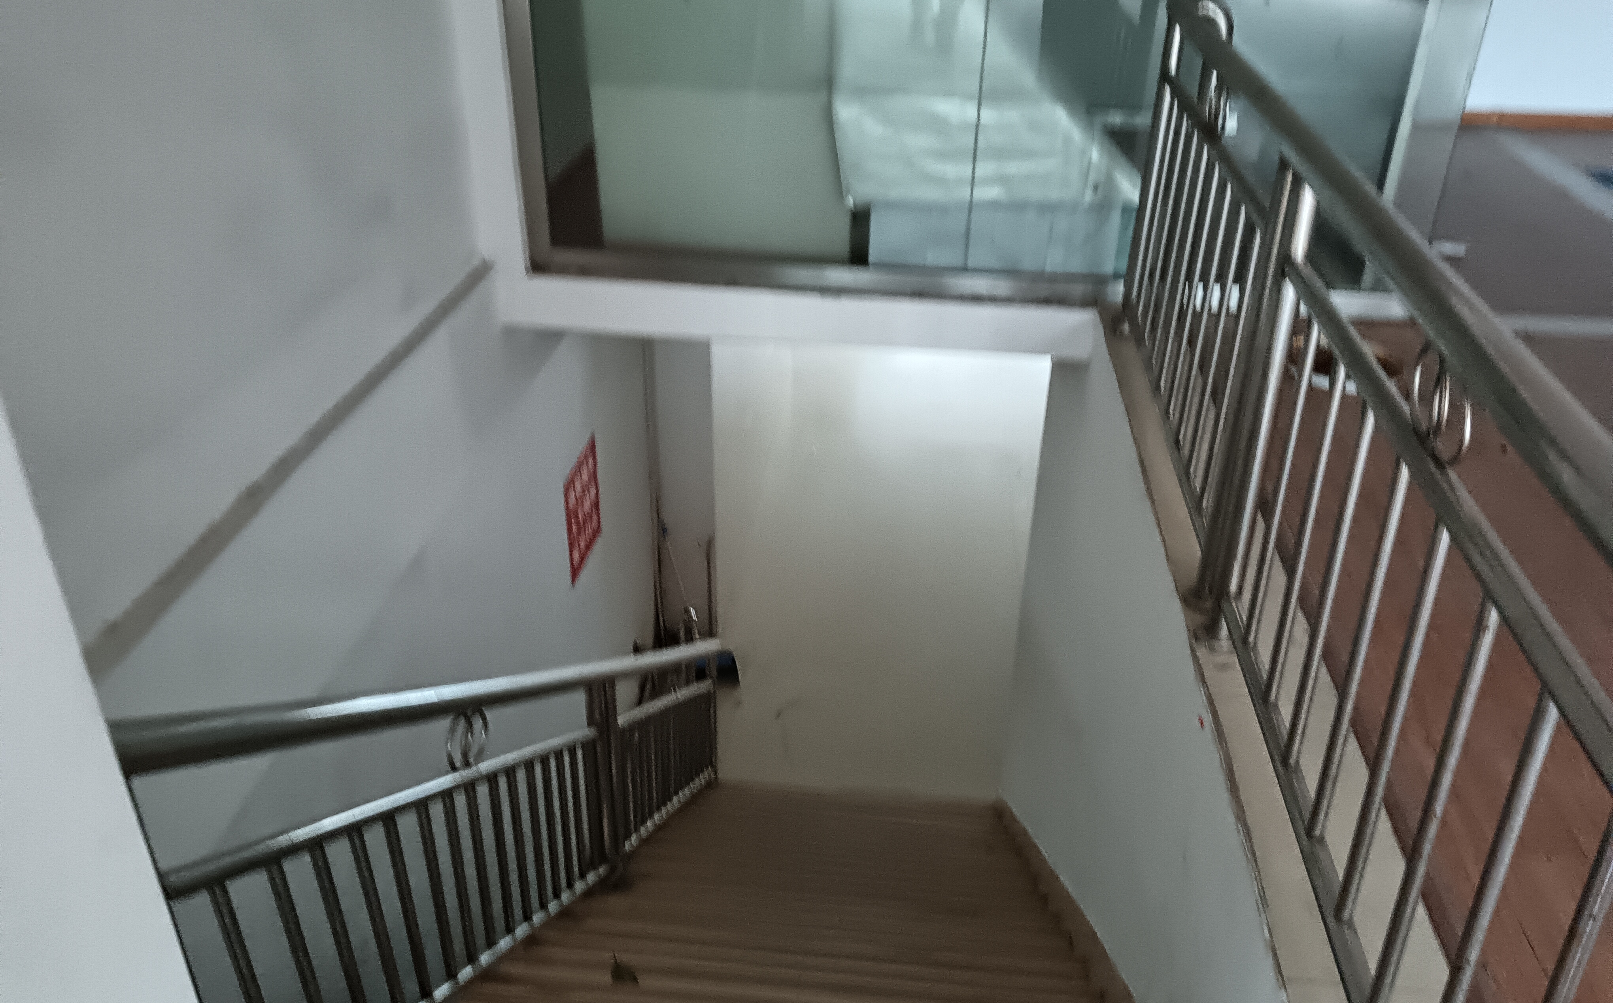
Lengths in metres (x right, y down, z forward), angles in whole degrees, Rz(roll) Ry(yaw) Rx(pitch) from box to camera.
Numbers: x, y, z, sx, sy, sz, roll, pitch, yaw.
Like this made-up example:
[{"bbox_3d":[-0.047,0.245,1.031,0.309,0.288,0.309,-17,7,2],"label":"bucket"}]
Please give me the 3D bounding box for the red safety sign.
[{"bbox_3d":[-0.980,0.034,5.541,0.015,0.490,0.485,3,30,5],"label":"red safety sign"}]

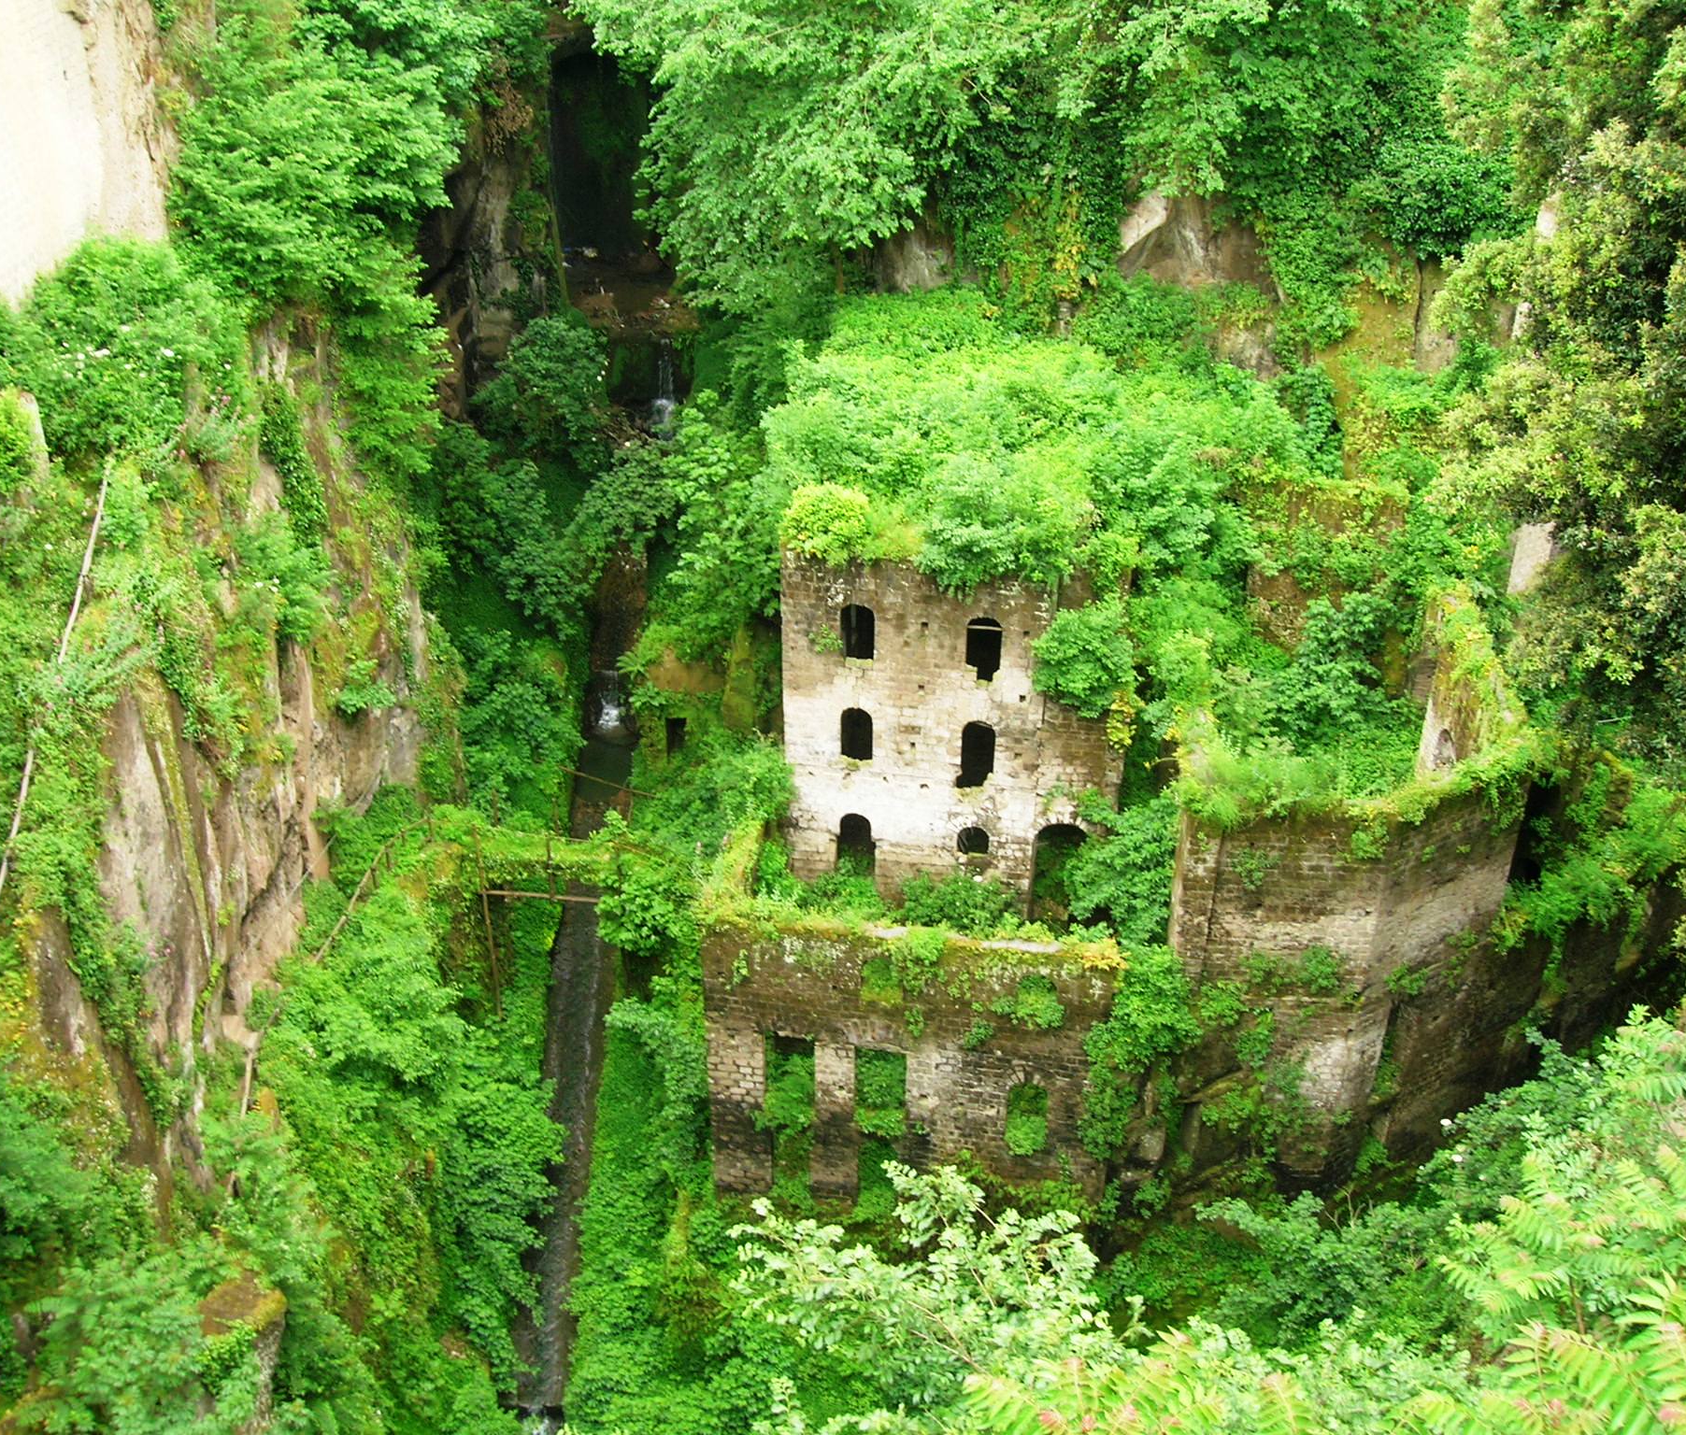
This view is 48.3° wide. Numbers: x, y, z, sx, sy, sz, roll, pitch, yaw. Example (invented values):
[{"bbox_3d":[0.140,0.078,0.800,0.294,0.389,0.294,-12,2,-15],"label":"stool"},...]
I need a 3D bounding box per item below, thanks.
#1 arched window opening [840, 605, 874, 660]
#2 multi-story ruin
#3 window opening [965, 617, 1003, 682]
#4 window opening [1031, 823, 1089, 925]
[{"bbox_3d":[0.427,-2.322,48.767,0.910,1.600,0.400,7,33,10],"label":"arched window opening"},{"bbox_3d":[3.502,-1.138,53.352,8.870,11.320,8.000,7,33,10],"label":"multi-story ruin"},{"bbox_3d":[3.646,-1.838,48.264,0.940,1.850,0.400,7,33,10],"label":"window opening"},{"bbox_3d":[5.970,4.160,51.560,1.580,3.340,0.500,7,33,10],"label":"window opening"}]

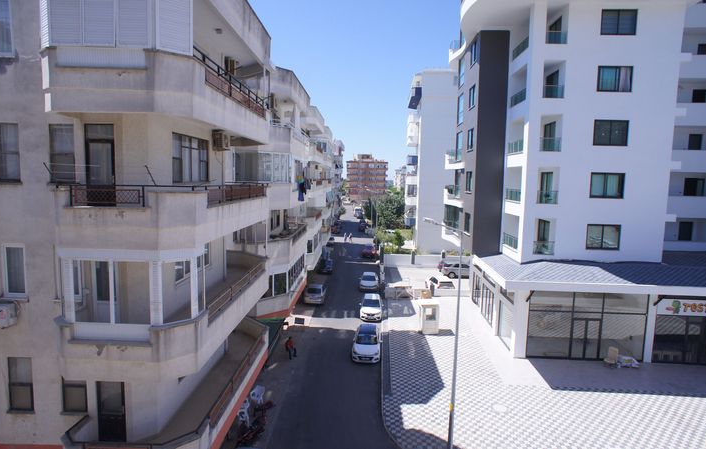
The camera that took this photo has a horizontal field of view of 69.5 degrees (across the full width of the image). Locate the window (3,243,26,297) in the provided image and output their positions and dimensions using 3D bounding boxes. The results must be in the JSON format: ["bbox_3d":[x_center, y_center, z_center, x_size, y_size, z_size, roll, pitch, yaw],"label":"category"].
[{"bbox_3d":[-8.662,1.206,13.044,0.573,1.427,0.150,1,6,1],"label":"window"}]

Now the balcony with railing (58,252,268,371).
[{"bbox_3d":[-5.248,1.647,16.483,3.220,2.939,10.000,1,6,1],"label":"balcony with railing"}]

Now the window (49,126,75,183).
[{"bbox_3d":[-7.255,-1.766,12.701,0.613,1.456,0.150,1,6,1],"label":"window"}]

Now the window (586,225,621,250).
[{"bbox_3d":[15.042,0.759,30.550,1.996,1.562,0.150,2,6,3],"label":"window"}]

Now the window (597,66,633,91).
[{"bbox_3d":[15.244,-8.463,29.580,2.009,1.504,0.150,2,6,3],"label":"window"}]

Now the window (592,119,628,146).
[{"bbox_3d":[15.622,-5.495,30.799,2.040,1.560,0.200,2,5,3],"label":"window"}]

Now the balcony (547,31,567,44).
[{"bbox_3d":[12.228,-11.178,30.854,1.270,0.780,0.900,2,5,3],"label":"balcony"}]

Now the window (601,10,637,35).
[{"bbox_3d":[15.937,-12.066,30.412,2.075,1.453,0.150,1,5,2],"label":"window"}]

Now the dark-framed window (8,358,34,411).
[{"bbox_3d":[-8.331,4.041,12.839,0.635,1.415,0.150,1,5,1],"label":"dark-framed window"}]

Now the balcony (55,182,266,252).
[{"bbox_3d":[-4.825,-0.545,15.595,2.770,1.330,9.800,1,5,1],"label":"balcony"}]

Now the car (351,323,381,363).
[{"bbox_3d":[0.984,7.790,33.426,1.760,1.480,4.050,2,5,3],"label":"car"}]

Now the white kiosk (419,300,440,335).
[{"bbox_3d":[5.733,6.894,37.930,1.200,2.200,1.300,1,6,-3],"label":"white kiosk"}]

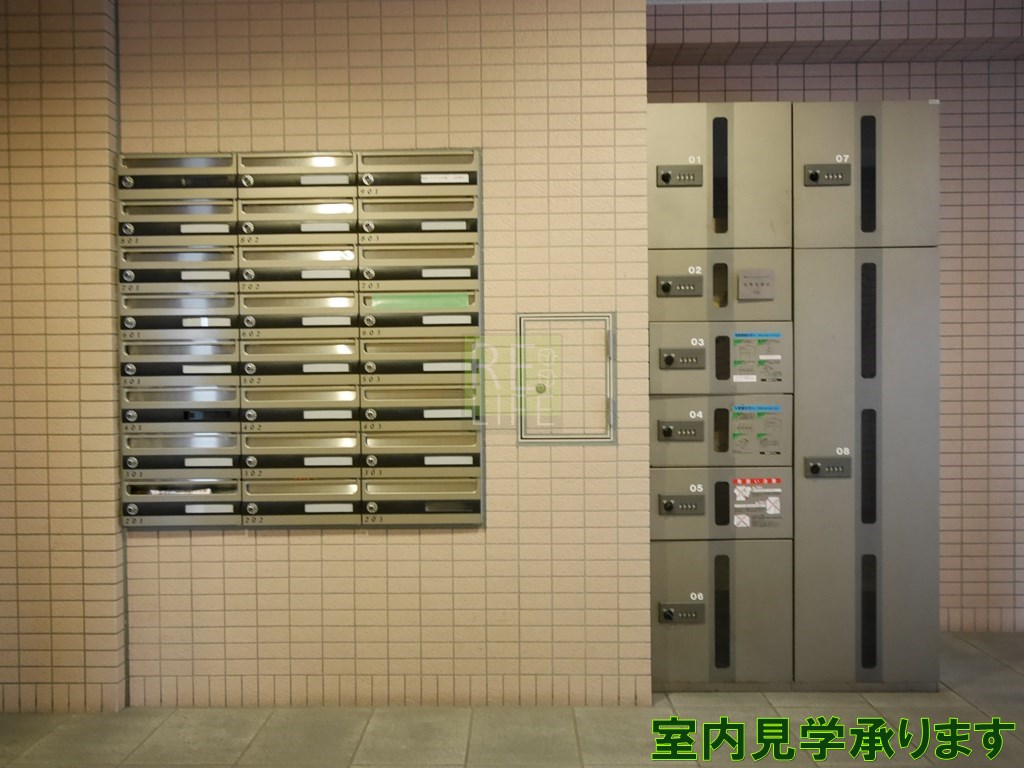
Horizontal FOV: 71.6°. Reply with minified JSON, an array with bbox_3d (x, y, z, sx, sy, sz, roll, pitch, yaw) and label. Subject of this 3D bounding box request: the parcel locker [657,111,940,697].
[{"bbox_3d":[0.888,0.043,2.470,0.916,1.859,0.485,-1,0,1],"label":"parcel locker"}]

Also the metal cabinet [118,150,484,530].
[{"bbox_3d":[-0.630,-0.134,2.235,1.099,1.145,0.210,-1,1,1],"label":"metal cabinet"}]

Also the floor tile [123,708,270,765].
[{"bbox_3d":[-0.877,1.001,2.013,0.300,0.012,0.304,-1,0,1],"label":"floor tile"}]

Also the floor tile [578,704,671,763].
[{"bbox_3d":[0.334,0.981,1.977,0.297,0.012,0.300,-1,1,1],"label":"floor tile"}]

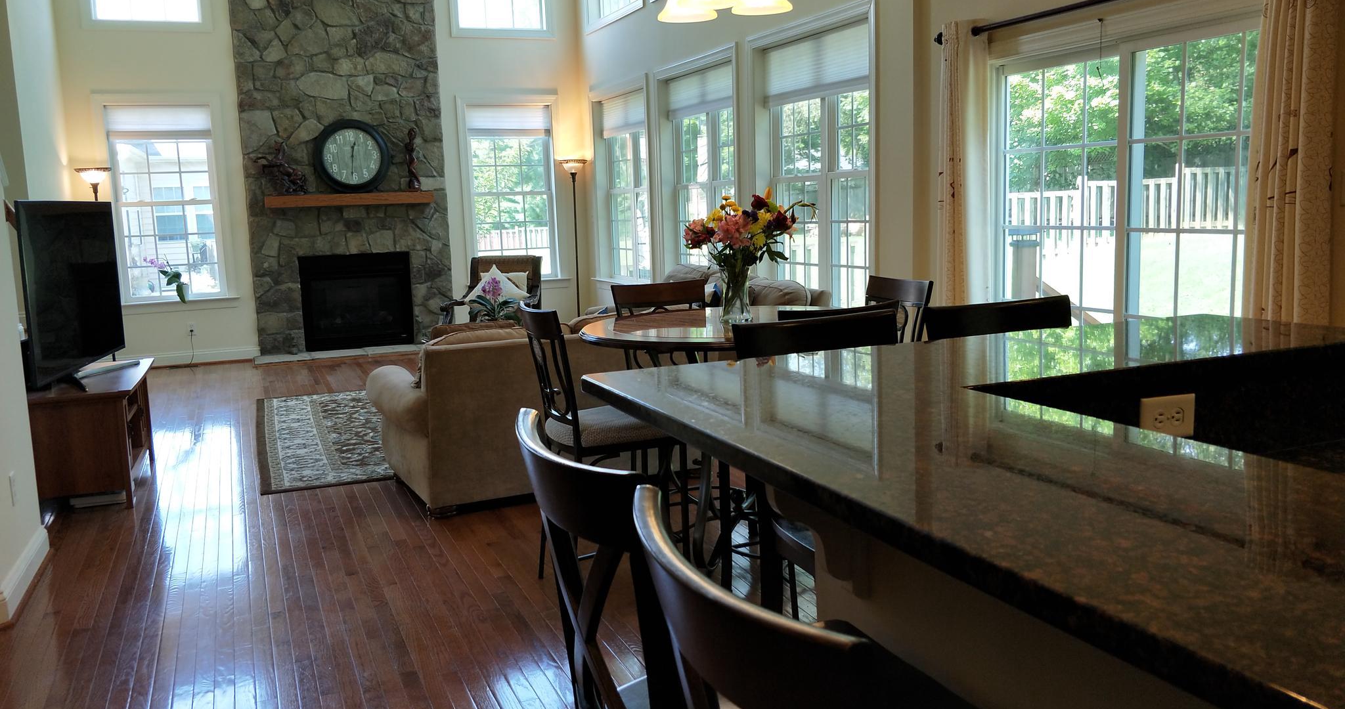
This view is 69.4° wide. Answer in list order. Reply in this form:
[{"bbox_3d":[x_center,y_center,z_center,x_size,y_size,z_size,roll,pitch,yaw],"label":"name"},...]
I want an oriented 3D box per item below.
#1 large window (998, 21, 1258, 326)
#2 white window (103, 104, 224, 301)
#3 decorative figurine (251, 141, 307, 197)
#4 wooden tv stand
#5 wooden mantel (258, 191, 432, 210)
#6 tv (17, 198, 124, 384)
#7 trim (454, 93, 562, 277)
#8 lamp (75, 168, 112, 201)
[{"bbox_3d":[2.195,-0.457,4.717,0.140,2.080,1.794,-6,10,-24],"label":"large window"},{"bbox_3d":[-4.873,-1.454,9.379,0.900,1.855,0.120,-6,10,-24],"label":"white window"},{"bbox_3d":[-3.769,-1.782,9.357,0.480,0.510,0.170,-6,9,-24],"label":"decorative figurine"},{"bbox_3d":[-3.043,0.413,5.181,0.513,0.591,1.183,-6,10,-24],"label":"wooden tv stand"},{"bbox_3d":[-3.192,-1.533,9.666,1.580,0.108,0.230,-6,9,-24],"label":"wooden mantel"},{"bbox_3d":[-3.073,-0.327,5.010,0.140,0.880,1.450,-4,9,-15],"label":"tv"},{"bbox_3d":[-1.724,-1.805,10.577,1.147,1.996,0.100,-6,9,-24],"label":"trim"},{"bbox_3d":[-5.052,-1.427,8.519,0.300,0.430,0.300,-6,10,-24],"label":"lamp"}]

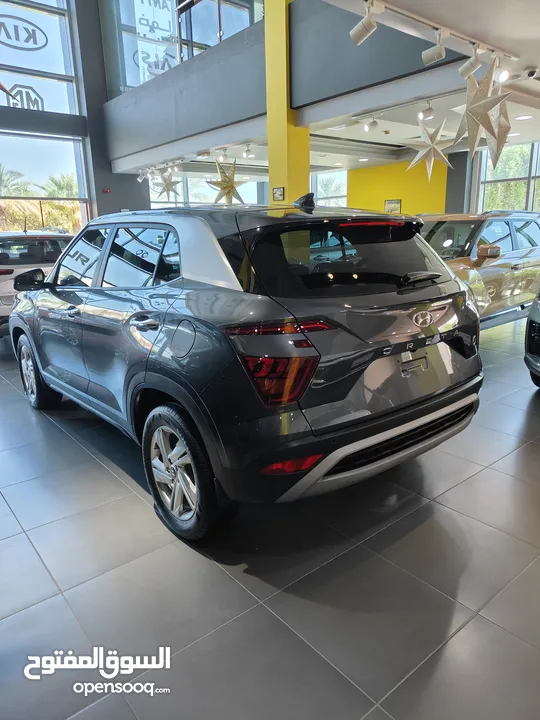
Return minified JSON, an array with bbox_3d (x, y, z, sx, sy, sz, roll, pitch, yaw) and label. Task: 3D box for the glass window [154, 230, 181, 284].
[{"bbox_3d":[-0.444,-0.468,2.317,0.050,0.275,0.290,12,2,-41],"label":"glass window"}]

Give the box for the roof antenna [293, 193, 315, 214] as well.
[{"bbox_3d":[0.173,-0.828,2.654,0.066,0.092,0.160,-13,24,-38],"label":"roof antenna"}]

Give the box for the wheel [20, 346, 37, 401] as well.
[{"bbox_3d":[-2.074,0.098,4.440,0.160,0.465,0.465,-13,18,-38],"label":"wheel"}]

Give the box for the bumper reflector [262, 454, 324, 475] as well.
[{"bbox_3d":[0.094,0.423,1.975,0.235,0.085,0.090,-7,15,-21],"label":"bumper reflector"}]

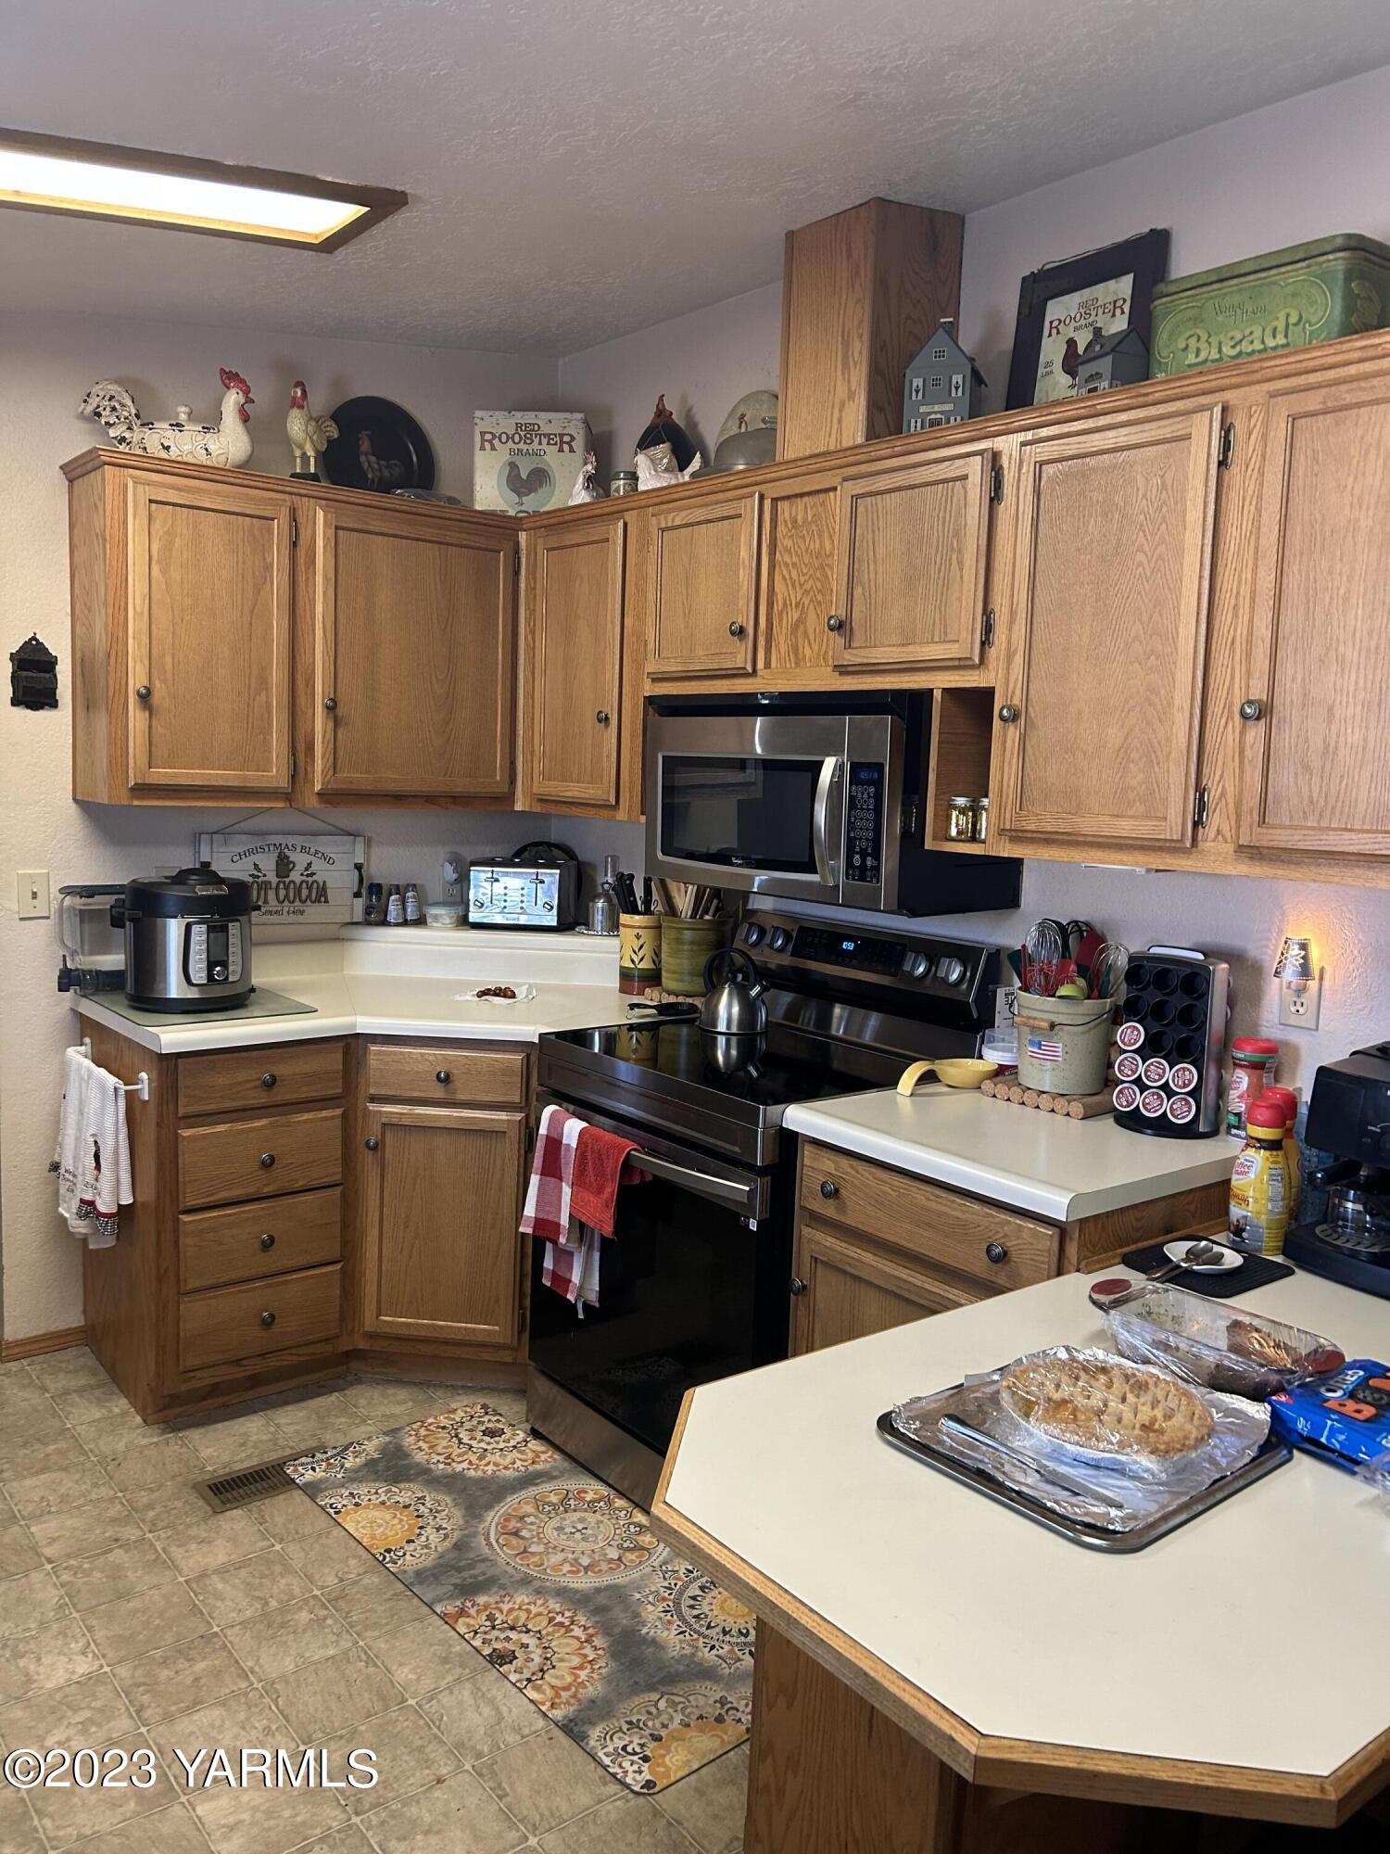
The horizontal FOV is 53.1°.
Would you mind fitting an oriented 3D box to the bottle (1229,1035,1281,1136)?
[{"bbox_3d":[0.974,0.285,2.436,0.082,0.175,0.082,-3,8,-38],"label":"bottle"}]

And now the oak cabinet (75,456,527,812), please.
[{"bbox_3d":[-0.976,-0.712,3.610,1.157,0.795,0.327,-3,8,-38],"label":"oak cabinet"}]

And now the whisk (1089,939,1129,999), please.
[{"bbox_3d":[0.748,0.154,2.633,0.070,0.266,0.070,22,-6,-39],"label":"whisk"}]

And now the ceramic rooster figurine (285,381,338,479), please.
[{"bbox_3d":[-0.953,-1.217,3.439,0.080,0.242,0.125,5,7,24],"label":"ceramic rooster figurine"}]

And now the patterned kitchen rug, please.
[{"bbox_3d":[-0.289,1.220,2.708,0.510,0.010,1.257,-3,8,-41],"label":"patterned kitchen rug"}]

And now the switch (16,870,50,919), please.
[{"bbox_3d":[-1.597,-0.076,3.368,0.070,0.116,0.014,-3,8,-38],"label":"switch"}]

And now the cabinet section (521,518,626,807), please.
[{"bbox_3d":[-0.196,-0.674,3.648,0.300,0.694,0.424,-3,8,-39],"label":"cabinet section"}]

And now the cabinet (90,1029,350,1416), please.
[{"bbox_3d":[-1.181,0.670,3.424,0.442,0.885,0.658,-3,8,-38],"label":"cabinet"}]

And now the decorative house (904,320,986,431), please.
[{"bbox_3d":[0.497,-1.075,2.758,0.145,0.245,0.130,5,7,24],"label":"decorative house"}]

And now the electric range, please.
[{"bbox_3d":[0.118,0.605,3.039,0.708,1.176,0.765,-3,8,-38],"label":"electric range"}]

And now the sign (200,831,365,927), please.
[{"bbox_3d":[-1.106,-0.127,3.745,0.479,0.253,0.024,-3,8,-38],"label":"sign"}]

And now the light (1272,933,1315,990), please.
[{"bbox_3d":[1.030,0.064,2.389,0.065,0.094,0.070,-3,8,-38],"label":"light"}]

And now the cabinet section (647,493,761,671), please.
[{"bbox_3d":[0.130,-0.765,3.234,0.300,0.378,0.382,-3,8,-39],"label":"cabinet section"}]

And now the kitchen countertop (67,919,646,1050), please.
[{"bbox_3d":[-0.680,0.140,3.492,1.388,0.174,1.011,-3,8,-38],"label":"kitchen countertop"}]

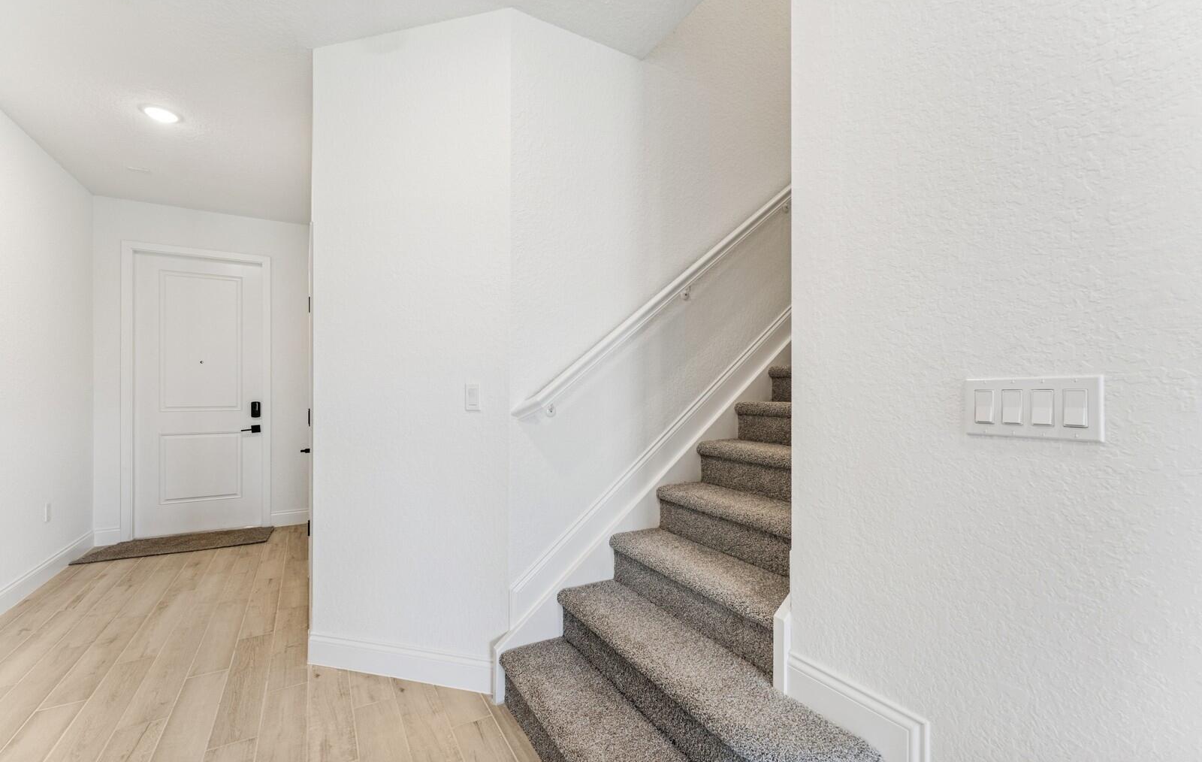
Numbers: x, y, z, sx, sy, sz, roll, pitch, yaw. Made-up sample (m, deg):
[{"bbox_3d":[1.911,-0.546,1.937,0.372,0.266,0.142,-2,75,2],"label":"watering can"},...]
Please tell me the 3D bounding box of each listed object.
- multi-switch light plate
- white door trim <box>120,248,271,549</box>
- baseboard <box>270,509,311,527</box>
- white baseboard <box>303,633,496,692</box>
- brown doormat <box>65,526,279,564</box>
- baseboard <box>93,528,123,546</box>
[{"bbox_3d":[0.824,0.052,0.902,0.010,0.115,0.208,0,0,-32],"label":"multi-switch light plate"},{"bbox_3d":[-3.569,0.095,4.179,1.035,2.527,0.100,0,-1,-32],"label":"white door trim"},{"bbox_3d":[-2.829,1.250,4.264,0.303,0.142,0.016,0,0,-29],"label":"baseboard"},{"bbox_3d":[-0.892,1.221,2.042,0.914,0.144,0.016,0,0,13],"label":"white baseboard"},{"bbox_3d":[-3.338,1.304,3.753,1.144,0.012,0.460,0,0,-29],"label":"brown doormat"},{"bbox_3d":[-3.892,1.230,3.686,0.155,0.142,0.016,0,0,-29],"label":"baseboard"}]

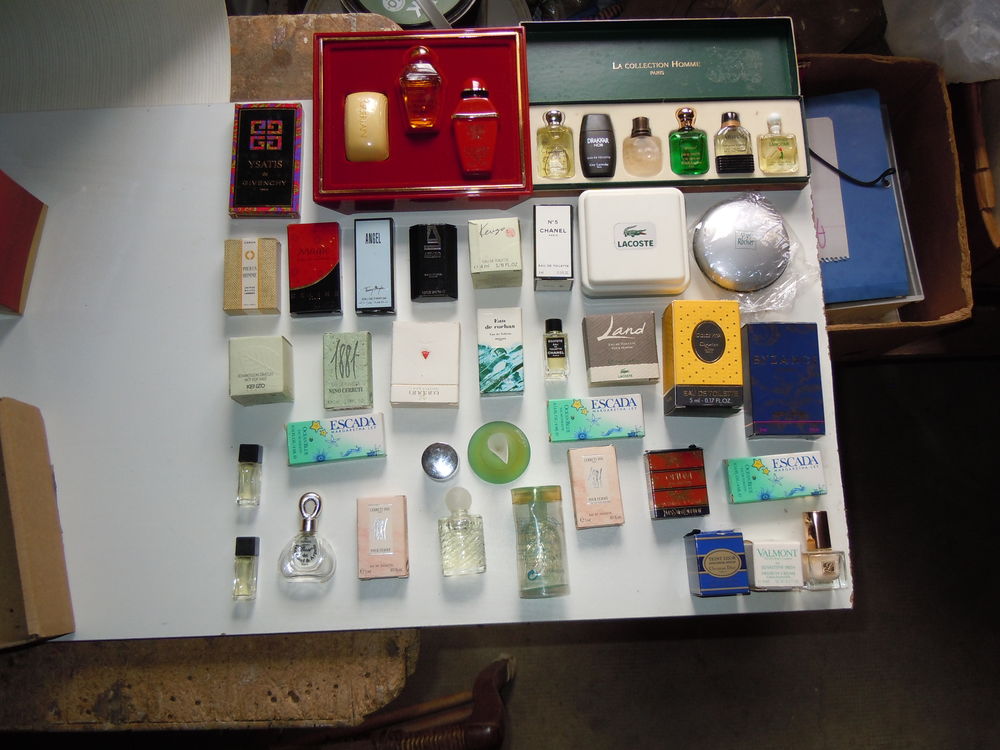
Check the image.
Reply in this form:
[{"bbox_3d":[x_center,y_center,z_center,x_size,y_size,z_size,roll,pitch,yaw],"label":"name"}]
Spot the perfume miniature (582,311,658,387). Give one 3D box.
[{"bbox_3d":[0.092,-0.019,0.660,0.052,0.016,0.051,-3,78,-1],"label":"perfume miniature"}]

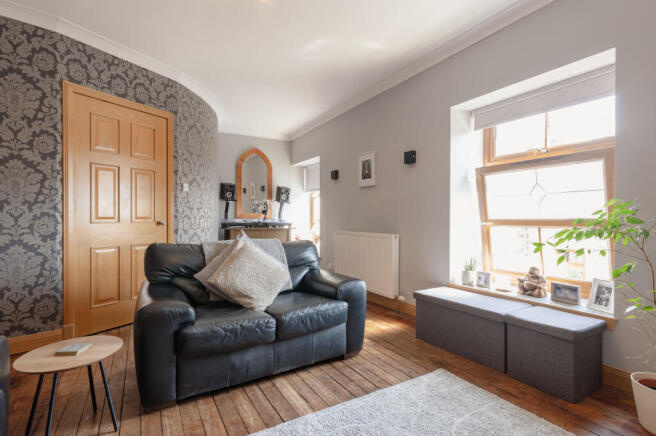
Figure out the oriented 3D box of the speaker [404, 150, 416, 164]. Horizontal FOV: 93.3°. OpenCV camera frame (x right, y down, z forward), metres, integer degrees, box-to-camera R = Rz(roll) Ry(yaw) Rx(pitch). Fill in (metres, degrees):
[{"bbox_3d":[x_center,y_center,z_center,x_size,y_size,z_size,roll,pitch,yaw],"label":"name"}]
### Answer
[{"bbox_3d":[0.805,-0.588,3.024,0.071,0.126,0.099,0,0,-41],"label":"speaker"}]

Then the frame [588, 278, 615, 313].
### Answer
[{"bbox_3d":[1.719,0.485,1.937,0.028,0.190,0.128,14,-3,-12],"label":"frame"}]

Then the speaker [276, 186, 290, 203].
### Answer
[{"bbox_3d":[-0.780,-0.406,5.412,0.157,0.247,0.197,0,7,-30],"label":"speaker"}]

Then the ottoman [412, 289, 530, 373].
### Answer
[{"bbox_3d":[1.060,0.797,2.334,0.365,0.370,0.725,0,0,-34],"label":"ottoman"}]

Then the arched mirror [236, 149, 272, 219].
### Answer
[{"bbox_3d":[-1.204,-0.565,5.082,0.600,1.160,0.035,0,0,-32],"label":"arched mirror"}]

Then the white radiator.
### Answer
[{"bbox_3d":[0.426,0.505,3.712,0.091,0.672,1.151,0,0,-30],"label":"white radiator"}]

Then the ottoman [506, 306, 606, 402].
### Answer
[{"bbox_3d":[1.363,0.796,1.876,0.365,0.370,0.370,0,0,-32],"label":"ottoman"}]

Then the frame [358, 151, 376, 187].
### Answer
[{"bbox_3d":[0.471,-0.573,3.665,0.025,0.390,0.288,0,0,-32],"label":"frame"}]

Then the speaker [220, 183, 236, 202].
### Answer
[{"bbox_3d":[-1.520,-0.393,4.717,0.180,0.255,0.200,0,0,-32],"label":"speaker"}]

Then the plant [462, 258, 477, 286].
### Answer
[{"bbox_3d":[1.182,0.453,2.605,0.111,0.227,0.111,0,0,-30],"label":"plant"}]

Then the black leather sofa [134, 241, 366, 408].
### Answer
[{"bbox_3d":[-0.567,0.599,2.313,1.464,0.828,0.919,0,0,-30],"label":"black leather sofa"}]

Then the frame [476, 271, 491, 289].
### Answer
[{"bbox_3d":[1.267,0.501,2.510,0.096,0.133,0.030,0,-10,43],"label":"frame"}]

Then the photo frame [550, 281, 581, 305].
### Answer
[{"bbox_3d":[1.630,0.516,2.116,0.040,0.122,0.160,0,0,-29],"label":"photo frame"}]

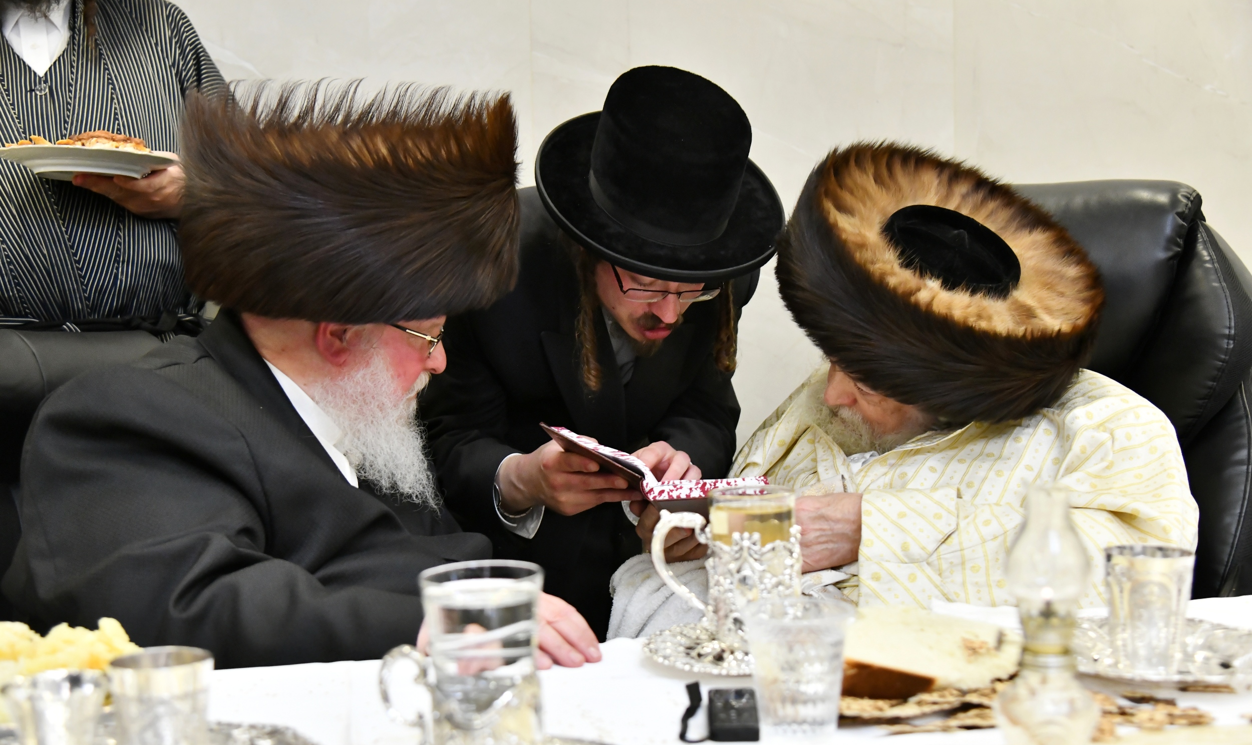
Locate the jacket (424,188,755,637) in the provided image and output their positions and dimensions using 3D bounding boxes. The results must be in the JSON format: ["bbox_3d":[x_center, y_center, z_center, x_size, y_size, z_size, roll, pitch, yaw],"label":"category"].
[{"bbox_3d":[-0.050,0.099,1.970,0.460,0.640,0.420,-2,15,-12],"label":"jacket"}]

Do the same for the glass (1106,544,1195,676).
[{"bbox_3d":[0.413,0.188,1.263,0.068,0.095,0.068,-1,4,0],"label":"glass"}]

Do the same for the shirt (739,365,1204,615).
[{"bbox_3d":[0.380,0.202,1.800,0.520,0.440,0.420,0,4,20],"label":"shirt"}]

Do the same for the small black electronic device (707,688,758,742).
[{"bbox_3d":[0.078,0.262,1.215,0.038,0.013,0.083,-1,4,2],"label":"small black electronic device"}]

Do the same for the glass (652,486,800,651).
[{"bbox_3d":[0.084,0.168,1.370,0.126,0.138,0.083,-1,4,0],"label":"glass"}]

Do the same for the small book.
[{"bbox_3d":[0.014,0.134,1.699,0.244,0.065,0.160,14,-22,-2],"label":"small book"}]

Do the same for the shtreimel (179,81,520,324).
[{"bbox_3d":[-0.306,-0.181,1.770,0.375,0.250,0.375,-3,10,-8],"label":"shtreimel"}]

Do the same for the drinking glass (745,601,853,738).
[{"bbox_3d":[0.123,0.213,1.150,0.079,0.087,0.079,-1,4,0],"label":"drinking glass"}]

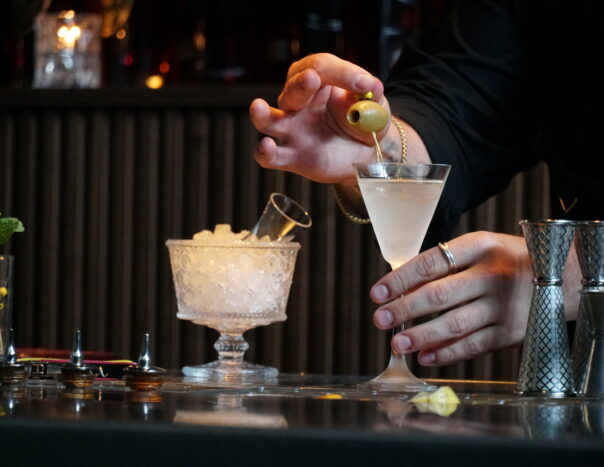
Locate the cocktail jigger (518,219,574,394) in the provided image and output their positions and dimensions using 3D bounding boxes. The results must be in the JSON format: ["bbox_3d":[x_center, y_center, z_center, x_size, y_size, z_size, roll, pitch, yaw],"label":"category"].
[{"bbox_3d":[0.175,0.053,2.796,0.044,0.124,0.044,1,0,0],"label":"cocktail jigger"}]

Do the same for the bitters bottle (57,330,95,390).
[{"bbox_3d":[-0.170,0.095,2.950,0.028,0.044,0.028,1,2,0],"label":"bitters bottle"}]

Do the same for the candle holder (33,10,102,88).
[{"bbox_3d":[-0.258,-0.201,4.320,0.074,0.088,0.074,1,0,0],"label":"candle holder"}]

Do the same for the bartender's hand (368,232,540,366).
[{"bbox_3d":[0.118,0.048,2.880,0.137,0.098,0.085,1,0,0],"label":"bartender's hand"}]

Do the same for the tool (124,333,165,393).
[{"bbox_3d":[-0.112,0.091,2.805,0.029,0.040,0.029,1,0,0],"label":"tool"}]

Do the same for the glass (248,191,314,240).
[{"bbox_3d":[-0.025,0.006,2.849,0.037,0.060,0.037,38,18,0],"label":"glass"}]

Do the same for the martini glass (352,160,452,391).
[{"bbox_3d":[0.072,0.032,2.880,0.072,0.164,0.072,1,0,0],"label":"martini glass"}]

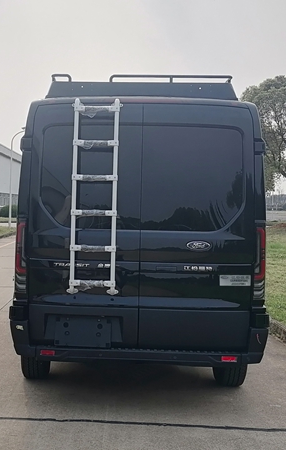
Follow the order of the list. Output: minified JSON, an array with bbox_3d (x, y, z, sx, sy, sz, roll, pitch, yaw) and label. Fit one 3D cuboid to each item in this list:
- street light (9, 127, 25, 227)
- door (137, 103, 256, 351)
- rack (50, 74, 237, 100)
[{"bbox_3d":[-7.900,-3.020,30.000,1.400,6.400,0.300,1,2,0],"label":"street light"},{"bbox_3d":[0.413,0.000,3.590,0.850,1.860,0.200,1,2,1],"label":"door"},{"bbox_3d":[0.020,-1.170,5.000,1.550,0.230,2.500,1,2,1],"label":"rack"}]

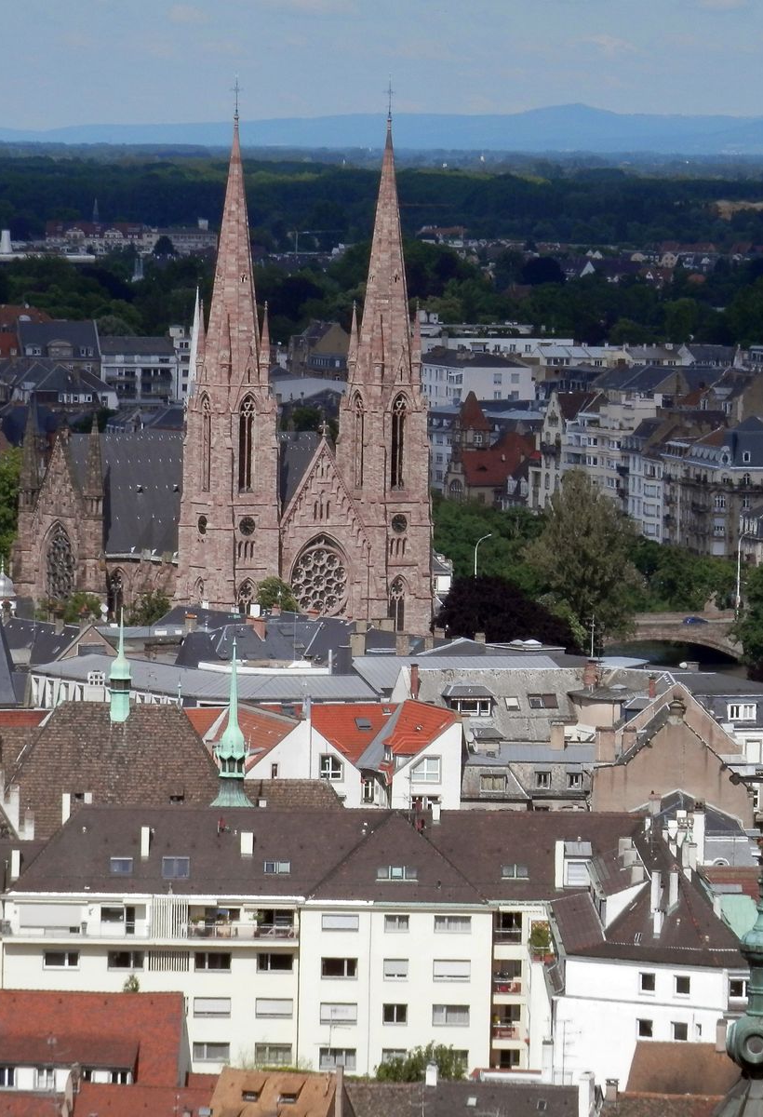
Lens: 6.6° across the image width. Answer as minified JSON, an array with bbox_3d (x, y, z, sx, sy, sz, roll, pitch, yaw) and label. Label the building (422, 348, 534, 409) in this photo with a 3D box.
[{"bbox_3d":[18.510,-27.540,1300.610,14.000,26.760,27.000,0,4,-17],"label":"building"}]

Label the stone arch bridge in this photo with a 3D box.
[{"bbox_3d":[36.050,11.500,924.990,28.000,6.000,18.000,-1,4,-22],"label":"stone arch bridge"}]

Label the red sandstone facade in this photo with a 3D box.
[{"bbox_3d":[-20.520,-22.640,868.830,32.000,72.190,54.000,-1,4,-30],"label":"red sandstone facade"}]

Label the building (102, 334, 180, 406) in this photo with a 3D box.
[{"bbox_3d":[-49.520,-31.530,1344.850,16.800,26.780,13.000,0,4,-8],"label":"building"}]

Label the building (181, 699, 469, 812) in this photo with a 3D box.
[{"bbox_3d":[-4.820,23.680,513.610,21.500,24.780,13.000,1,4,-5],"label":"building"}]

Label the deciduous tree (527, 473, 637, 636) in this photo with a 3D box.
[{"bbox_3d":[26.640,1.080,880.070,15.500,25.440,15.000,1,4,0],"label":"deciduous tree"}]

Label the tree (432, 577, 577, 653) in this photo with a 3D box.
[{"bbox_3d":[15.970,8.910,840.150,18.500,13.760,18.000,1,4,0],"label":"tree"}]

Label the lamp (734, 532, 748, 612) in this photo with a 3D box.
[{"bbox_3d":[51.080,2.590,937.950,0.350,12.550,2.000,-3,5,-45],"label":"lamp"}]

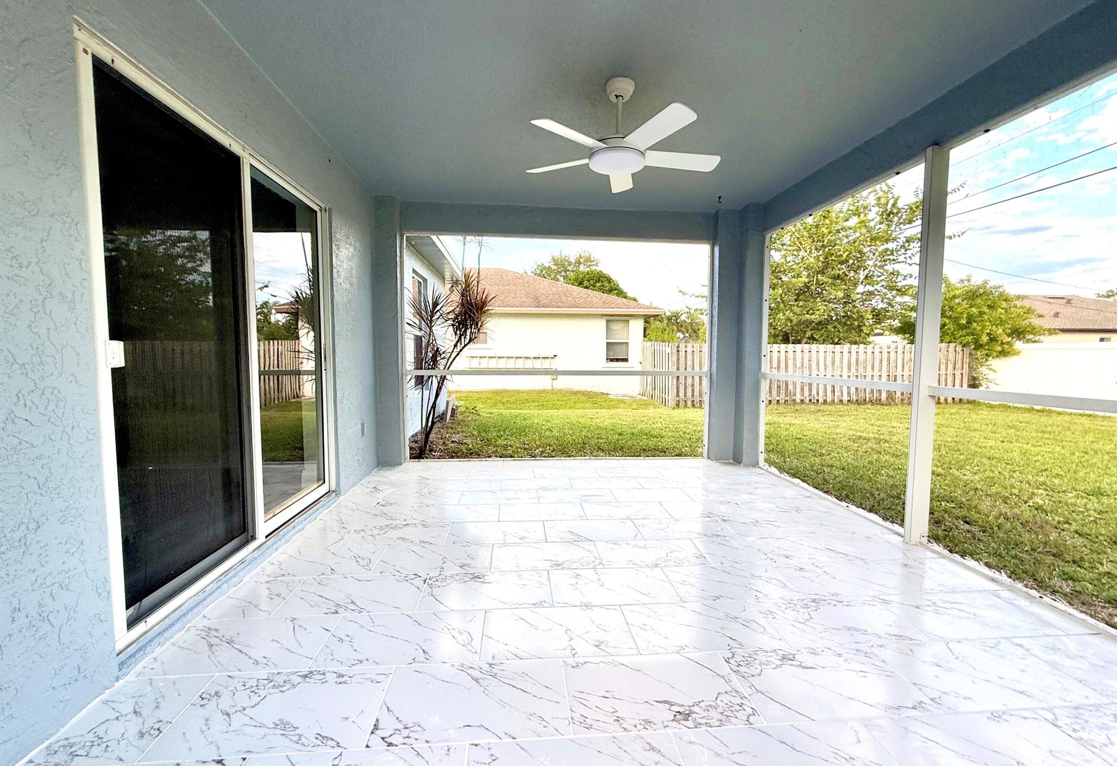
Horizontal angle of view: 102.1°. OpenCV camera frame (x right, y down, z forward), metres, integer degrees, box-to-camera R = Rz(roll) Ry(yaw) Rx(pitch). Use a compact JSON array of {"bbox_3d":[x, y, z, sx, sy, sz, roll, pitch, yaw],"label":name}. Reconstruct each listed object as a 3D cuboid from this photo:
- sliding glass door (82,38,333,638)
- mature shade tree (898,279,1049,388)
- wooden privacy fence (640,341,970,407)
[{"bbox_3d":[-1.549,-0.166,2.349,0.100,2.009,1.868,0,4,-5],"label":"sliding glass door"},{"bbox_3d":[14.498,-1.583,15.918,4.100,4.240,4.100,4,5,42],"label":"mature shade tree"},{"bbox_3d":[7.842,-0.300,14.484,9.900,1.900,2.400,0,4,-7],"label":"wooden privacy fence"}]

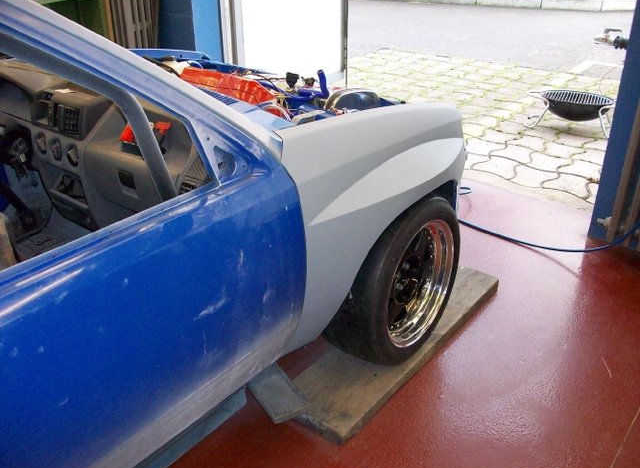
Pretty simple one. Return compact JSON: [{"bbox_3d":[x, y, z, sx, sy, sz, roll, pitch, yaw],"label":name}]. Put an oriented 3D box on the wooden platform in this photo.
[{"bbox_3d":[0.279,0.350,2.160,0.260,0.042,1.045,19,32,33],"label":"wooden platform"}]

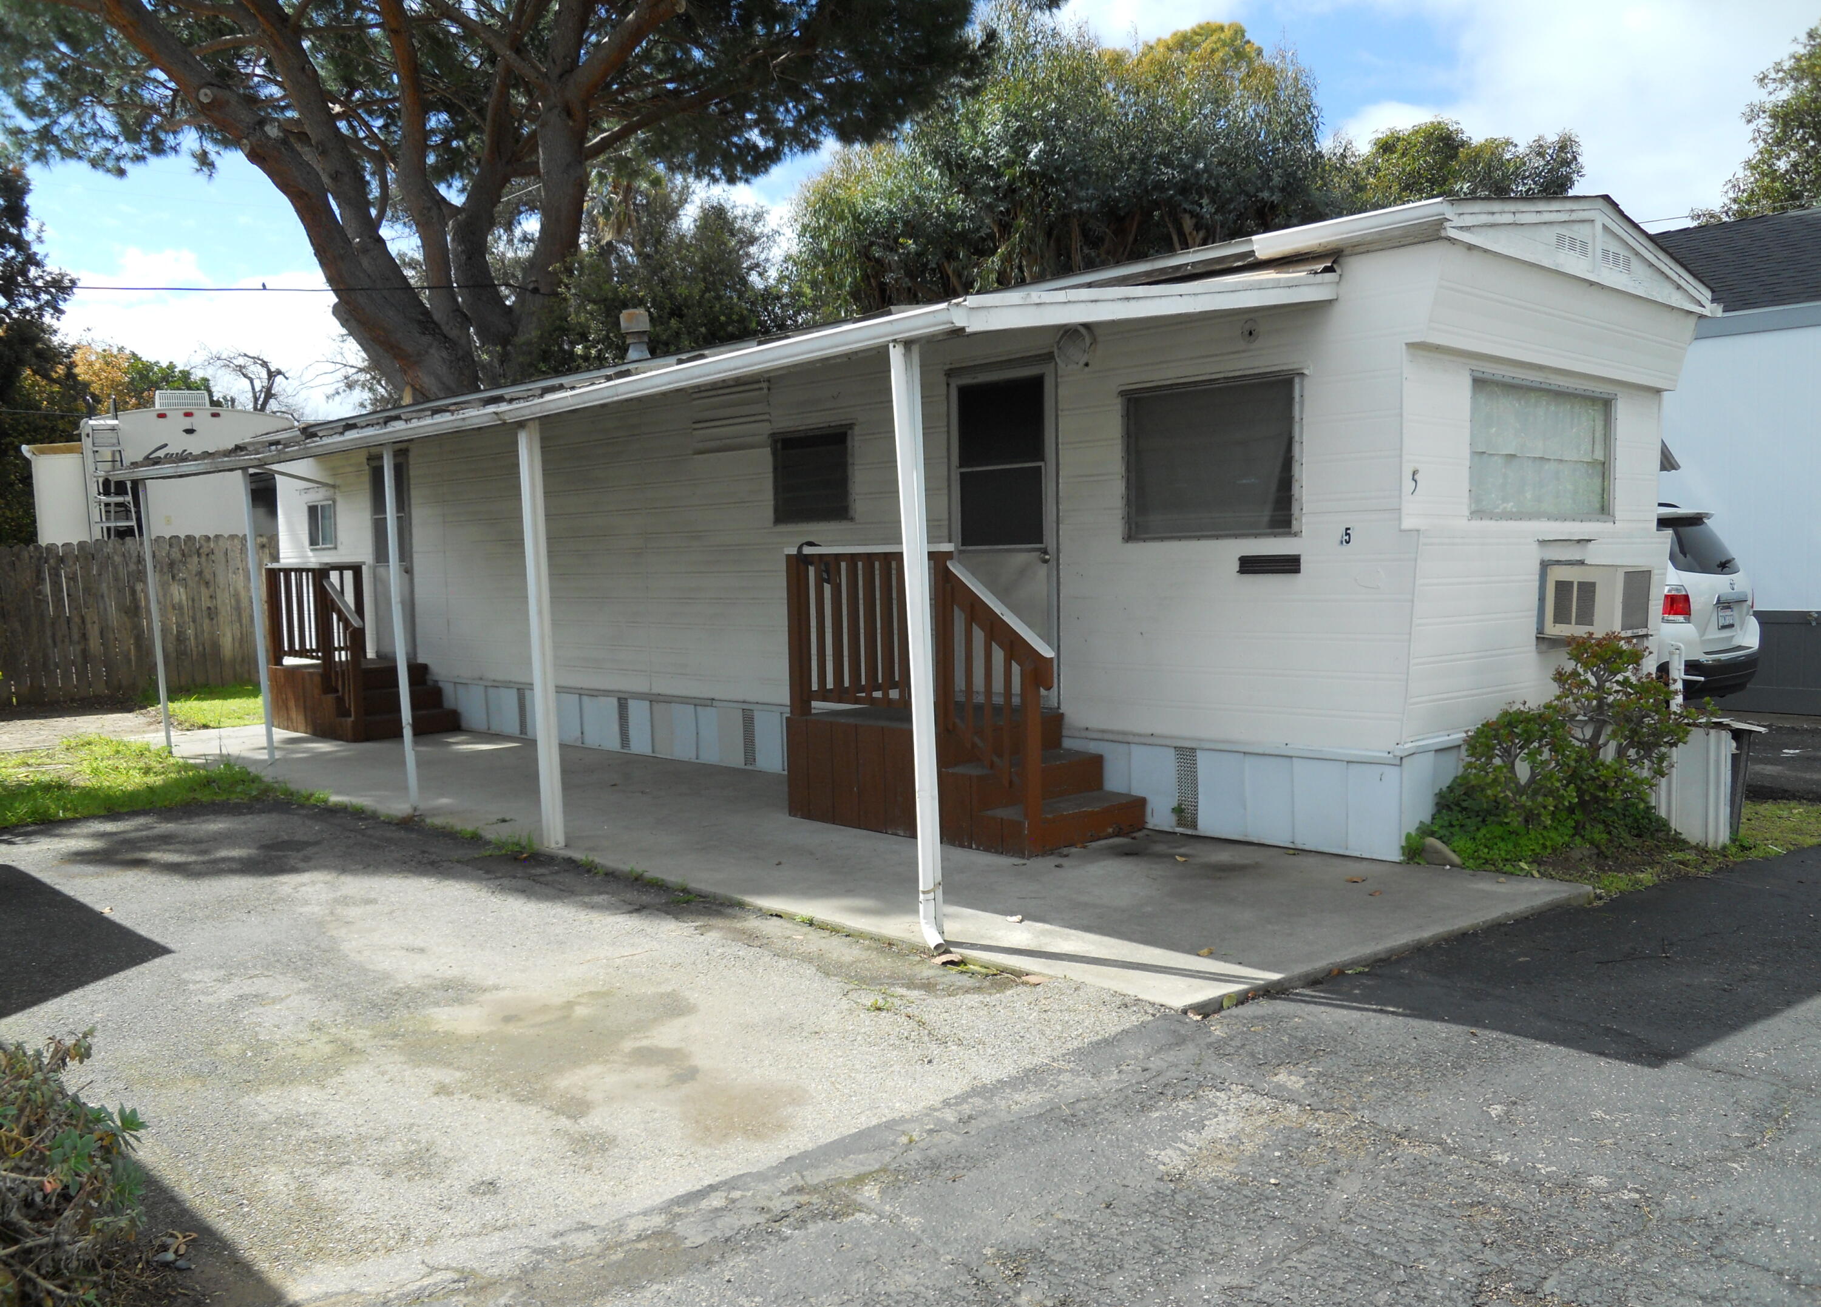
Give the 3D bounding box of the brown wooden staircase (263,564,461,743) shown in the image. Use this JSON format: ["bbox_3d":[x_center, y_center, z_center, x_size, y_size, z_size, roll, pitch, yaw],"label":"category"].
[{"bbox_3d":[-5.037,-0.057,13.547,1.015,1.519,1.876,-4,5,-44],"label":"brown wooden staircase"}]

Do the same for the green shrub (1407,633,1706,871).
[{"bbox_3d":[3.277,0.442,7.215,2.002,0.994,0.714,-4,5,-44],"label":"green shrub"}]

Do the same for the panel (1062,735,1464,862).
[{"bbox_3d":[1.734,0.685,7.717,0.560,0.476,2.093,-4,5,-44],"label":"panel"}]

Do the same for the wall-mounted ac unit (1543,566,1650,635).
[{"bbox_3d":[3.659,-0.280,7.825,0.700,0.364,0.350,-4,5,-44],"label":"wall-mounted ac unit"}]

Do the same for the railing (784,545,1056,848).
[{"bbox_3d":[0.334,0.171,7.970,1.022,1.523,1.995,-4,5,-44],"label":"railing"}]

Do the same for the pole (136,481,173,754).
[{"bbox_3d":[-6.074,-0.284,11.857,0.050,2.206,0.050,-8,6,-44],"label":"pole"}]

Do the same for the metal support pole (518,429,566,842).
[{"bbox_3d":[-1.863,-0.083,7.444,0.080,2.169,0.080,-6,5,-44],"label":"metal support pole"}]

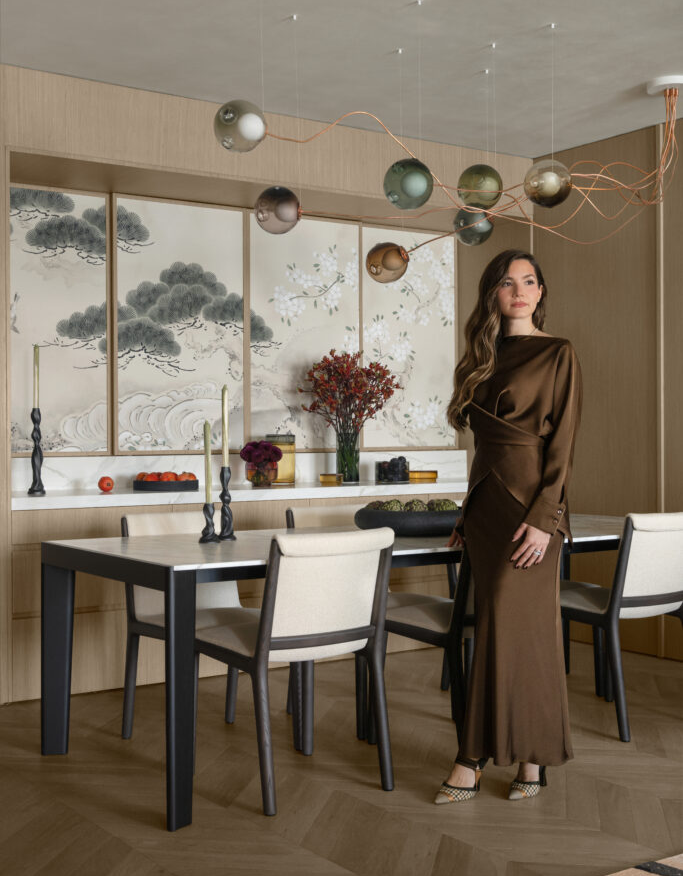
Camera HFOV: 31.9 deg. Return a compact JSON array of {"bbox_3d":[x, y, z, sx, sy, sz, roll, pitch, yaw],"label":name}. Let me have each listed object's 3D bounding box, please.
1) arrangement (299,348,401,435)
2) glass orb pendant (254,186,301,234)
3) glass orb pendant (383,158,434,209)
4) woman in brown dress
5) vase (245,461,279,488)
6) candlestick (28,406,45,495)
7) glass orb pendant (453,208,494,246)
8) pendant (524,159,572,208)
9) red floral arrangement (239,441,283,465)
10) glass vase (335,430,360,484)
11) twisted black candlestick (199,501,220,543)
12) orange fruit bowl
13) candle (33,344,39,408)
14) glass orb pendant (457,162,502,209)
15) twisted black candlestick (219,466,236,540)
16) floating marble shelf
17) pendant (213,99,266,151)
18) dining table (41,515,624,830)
[{"bbox_3d":[0.043,-0.247,6.355,0.533,0.457,0.464,0,0,-35],"label":"arrangement"},{"bbox_3d":[-0.235,-0.840,4.409,0.173,0.173,0.173,0,0,0],"label":"glass orb pendant"},{"bbox_3d":[0.240,-0.906,4.261,0.177,0.177,0.177,0,0,0],"label":"glass orb pendant"},{"bbox_3d":[0.503,0.252,3.673,0.478,1.677,0.418,0,0,40],"label":"woman in brown dress"},{"bbox_3d":[-0.400,0.181,6.013,0.164,0.136,0.164,0,0,0],"label":"vase"},{"bbox_3d":[-1.295,0.060,5.077,0.074,0.376,0.074,0,0,-34],"label":"candlestick"},{"bbox_3d":[0.547,-0.872,4.947,0.164,0.164,0.164,0,0,0],"label":"glass orb pendant"},{"bbox_3d":[0.755,-0.932,4.360,0.171,0.171,0.171,0,0,0],"label":"pendant"},{"bbox_3d":[-0.403,0.072,6.011,0.214,0.118,0.198,0,0,0],"label":"red floral arrangement"},{"bbox_3d":[0.033,0.103,6.372,0.127,0.283,0.127,0,0,0],"label":"glass vase"},{"bbox_3d":[-0.460,0.292,4.168,0.075,0.140,0.075,0,0,0],"label":"twisted black candlestick"},{"bbox_3d":[-0.848,0.210,5.776,0.315,0.098,0.315,0,0,0],"label":"orange fruit bowl"},{"bbox_3d":[-1.299,-0.261,5.077,0.023,0.275,0.023,0,0,-34],"label":"candle"},{"bbox_3d":[0.531,-0.968,4.599,0.170,0.170,0.170,0,0,0],"label":"glass orb pendant"},{"bbox_3d":[-0.403,0.232,4.231,0.065,0.261,0.065,0,0,0],"label":"twisted black candlestick"},{"bbox_3d":[-0.332,0.272,5.959,2.867,0.053,0.547,0,0,-34],"label":"floating marble shelf"},{"bbox_3d":[-0.343,-1.055,4.042,0.176,0.176,0.176,0,0,0],"label":"pendant"},{"bbox_3d":[0.306,0.731,4.491,2.591,0.741,0.997,0,0,-35],"label":"dining table"}]

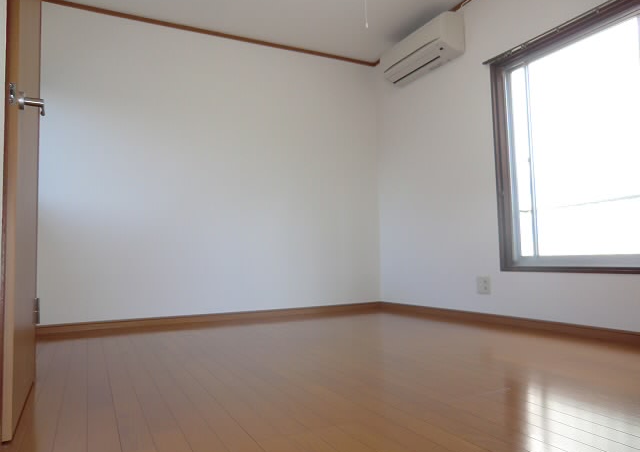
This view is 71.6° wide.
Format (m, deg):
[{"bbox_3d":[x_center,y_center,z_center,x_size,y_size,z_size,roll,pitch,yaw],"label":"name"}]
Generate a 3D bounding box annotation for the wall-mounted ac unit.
[{"bbox_3d":[0.787,-1.373,3.548,0.201,0.259,0.784,1,-4,-27],"label":"wall-mounted ac unit"}]

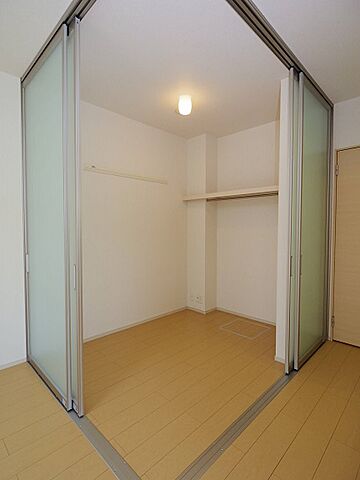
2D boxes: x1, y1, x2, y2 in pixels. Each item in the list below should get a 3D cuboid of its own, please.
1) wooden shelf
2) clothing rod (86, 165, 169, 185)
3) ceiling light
[{"bbox_3d":[0.727,-0.574,3.046,0.402,0.052,1.524,-2,3,-44],"label":"wooden shelf"},{"bbox_3d":[-0.564,-0.786,2.827,1.155,0.090,0.050,-2,3,-44],"label":"clothing rod"},{"bbox_3d":[0.059,-1.375,2.450,0.132,0.170,0.132,0,2,1],"label":"ceiling light"}]

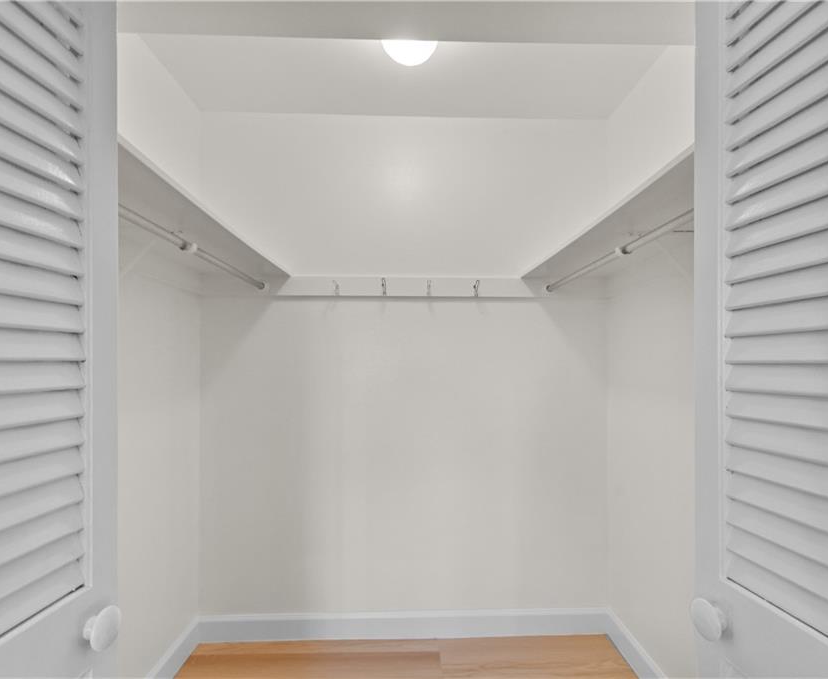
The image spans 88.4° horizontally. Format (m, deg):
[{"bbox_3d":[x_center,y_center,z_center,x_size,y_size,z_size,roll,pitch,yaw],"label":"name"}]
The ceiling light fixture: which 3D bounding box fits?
[{"bbox_3d":[-0.014,-1.010,1.480,0.205,0.122,0.205,0,-1,-2],"label":"ceiling light fixture"}]

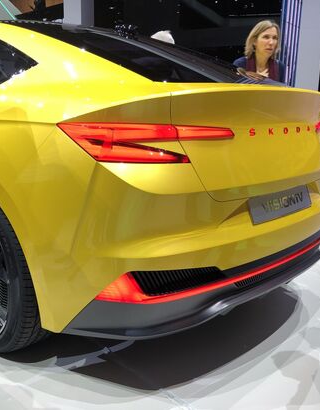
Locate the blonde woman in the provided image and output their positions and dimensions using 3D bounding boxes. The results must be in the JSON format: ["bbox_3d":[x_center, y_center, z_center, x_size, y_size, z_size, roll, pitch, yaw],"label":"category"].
[{"bbox_3d":[0.694,-0.467,3.325,0.480,1.720,0.320,1,12,-7],"label":"blonde woman"}]

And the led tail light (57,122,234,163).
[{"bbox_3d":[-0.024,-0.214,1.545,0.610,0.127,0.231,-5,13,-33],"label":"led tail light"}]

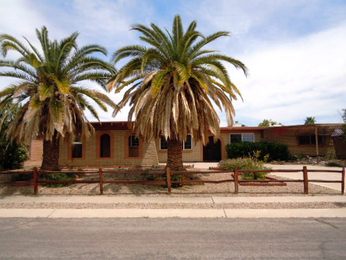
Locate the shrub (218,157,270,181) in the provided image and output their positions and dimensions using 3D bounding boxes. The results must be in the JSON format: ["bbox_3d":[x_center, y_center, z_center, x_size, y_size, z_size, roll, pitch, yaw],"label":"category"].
[{"bbox_3d":[3.527,1.824,14.600,2.500,1.050,1.900,0,-3,0],"label":"shrub"}]

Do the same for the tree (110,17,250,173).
[{"bbox_3d":[0.228,-1.823,15.200,7.000,8.050,6.700,0,-3,0],"label":"tree"}]

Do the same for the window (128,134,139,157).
[{"bbox_3d":[-2.449,1.009,18.800,0.630,1.450,0.120,0,-3,0],"label":"window"}]

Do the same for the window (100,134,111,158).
[{"bbox_3d":[-4.204,1.034,18.800,0.610,1.480,0.120,0,-3,0],"label":"window"}]

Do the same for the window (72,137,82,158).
[{"bbox_3d":[-5.983,1.052,18.800,0.630,1.450,0.120,0,-3,0],"label":"window"}]

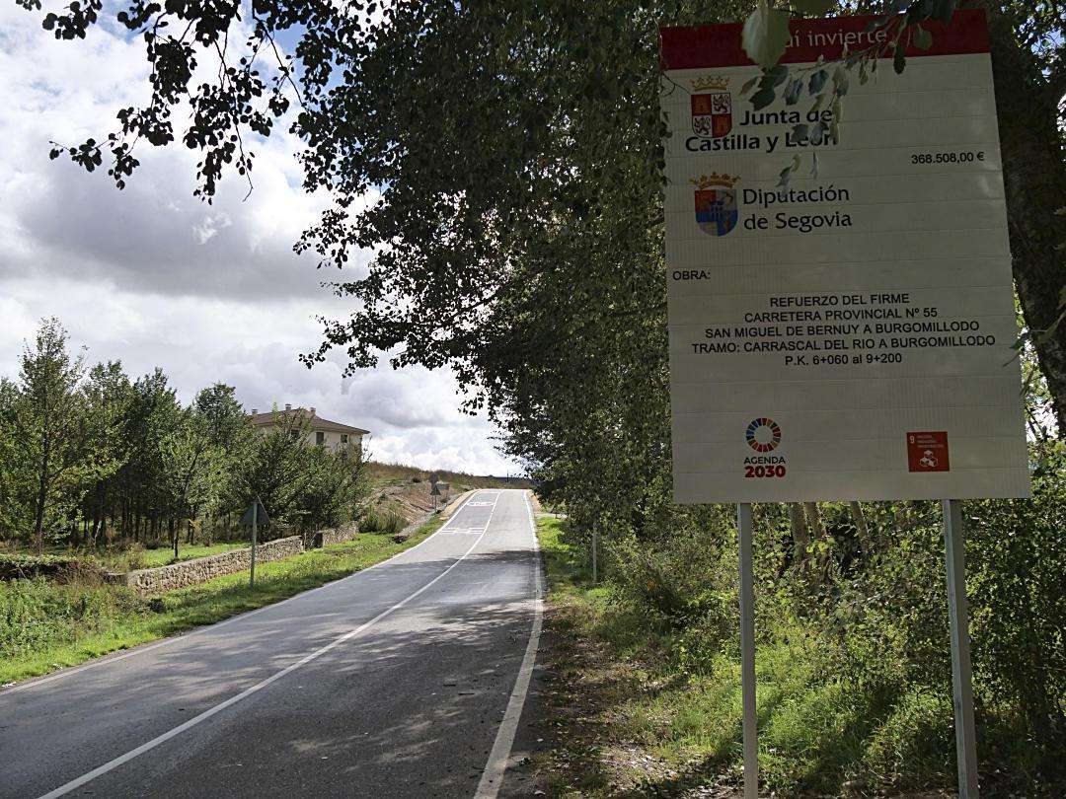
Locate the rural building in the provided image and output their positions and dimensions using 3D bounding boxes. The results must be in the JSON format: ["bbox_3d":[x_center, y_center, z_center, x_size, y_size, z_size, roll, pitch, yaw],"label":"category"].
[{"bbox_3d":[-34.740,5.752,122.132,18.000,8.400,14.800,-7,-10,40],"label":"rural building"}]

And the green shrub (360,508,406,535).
[{"bbox_3d":[-7.804,6.362,45.000,2.400,1.380,2.000,-1,-8,0],"label":"green shrub"}]

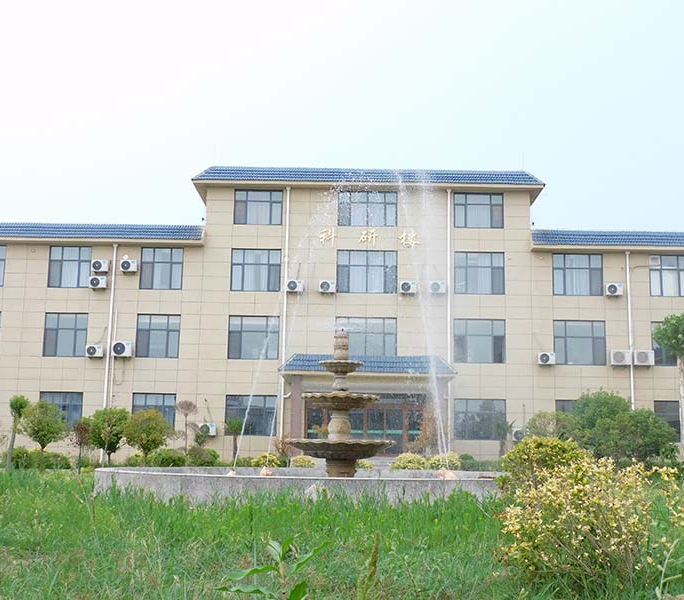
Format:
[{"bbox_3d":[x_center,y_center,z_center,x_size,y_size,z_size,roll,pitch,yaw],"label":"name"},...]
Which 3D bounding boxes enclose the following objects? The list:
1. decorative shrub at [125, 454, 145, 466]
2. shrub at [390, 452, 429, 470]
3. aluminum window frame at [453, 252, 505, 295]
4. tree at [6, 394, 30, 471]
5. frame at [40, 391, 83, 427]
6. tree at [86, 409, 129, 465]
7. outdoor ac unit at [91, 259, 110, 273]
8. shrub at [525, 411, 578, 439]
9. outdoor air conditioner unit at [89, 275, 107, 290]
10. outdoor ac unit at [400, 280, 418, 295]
[{"bbox_3d":[-8.972,6.988,40.065,0.914,0.576,0.914,1,-10,1],"label":"decorative shrub"},{"bbox_3d":[2.511,6.186,34.415,1.416,0.981,1.400,1,-10,1],"label":"shrub"},{"bbox_3d":[6.643,-1.302,44.722,2.426,2.048,0.110,1,-9,1],"label":"aluminum window frame"},{"bbox_3d":[-11.559,4.692,32.646,0.680,2.630,0.650,1,-9,1],"label":"tree"},{"bbox_3d":[-13.383,5.310,43.925,2.067,1.883,0.110,1,-9,1],"label":"frame"},{"bbox_3d":[-10.159,5.960,40.263,1.816,2.540,1.816,1,-10,1],"label":"tree"},{"bbox_3d":[-11.804,-1.651,45.210,0.790,0.560,0.300,1,-10,1],"label":"outdoor ac unit"},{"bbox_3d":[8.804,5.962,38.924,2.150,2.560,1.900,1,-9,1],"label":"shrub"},{"bbox_3d":[-12.040,-0.864,45.615,0.800,0.560,0.300,1,-9,1],"label":"outdoor air conditioner unit"},{"bbox_3d":[3.204,-0.610,44.385,0.780,0.540,0.300,1,-9,1],"label":"outdoor ac unit"}]

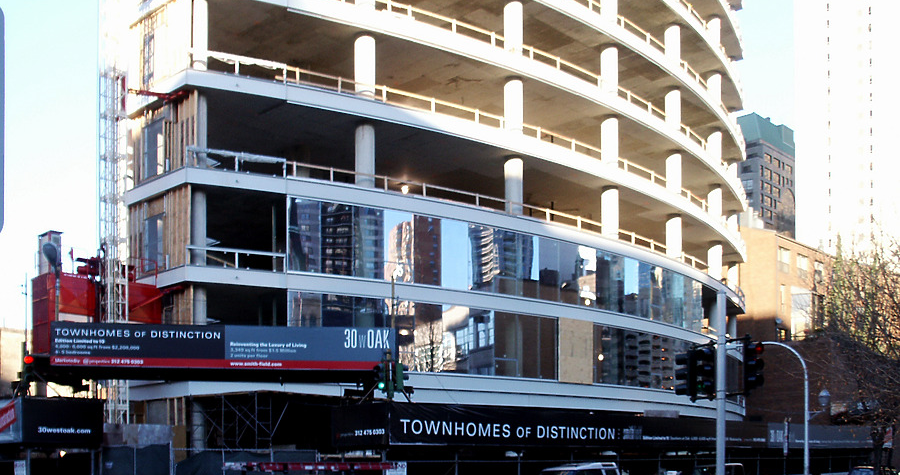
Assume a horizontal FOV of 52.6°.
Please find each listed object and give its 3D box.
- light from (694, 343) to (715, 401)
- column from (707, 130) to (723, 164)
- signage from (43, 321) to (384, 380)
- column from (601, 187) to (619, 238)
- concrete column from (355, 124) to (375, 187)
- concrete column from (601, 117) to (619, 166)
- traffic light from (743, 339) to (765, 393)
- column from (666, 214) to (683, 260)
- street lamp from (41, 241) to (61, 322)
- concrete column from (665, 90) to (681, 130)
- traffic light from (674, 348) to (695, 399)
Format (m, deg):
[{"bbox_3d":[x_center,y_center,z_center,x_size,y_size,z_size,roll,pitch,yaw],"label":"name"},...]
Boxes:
[{"bbox_3d":[4.427,2.327,15.800,0.300,0.950,0.340,-4,-6,37],"label":"light"},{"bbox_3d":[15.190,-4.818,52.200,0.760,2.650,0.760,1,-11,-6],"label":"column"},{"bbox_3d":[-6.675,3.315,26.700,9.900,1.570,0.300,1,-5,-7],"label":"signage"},{"bbox_3d":[7.560,-0.921,43.000,0.790,2.950,0.790,0,-9,0],"label":"column"},{"bbox_3d":[-3.222,-2.898,34.700,0.770,2.950,0.770,0,-9,0],"label":"concrete column"},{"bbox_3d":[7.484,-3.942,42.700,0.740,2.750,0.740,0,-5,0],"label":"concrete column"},{"bbox_3d":[4.969,2.104,14.900,0.290,0.860,0.330,12,-18,-42],"label":"traffic light"},{"bbox_3d":[11.792,0.578,47.800,0.740,2.750,0.740,0,-5,0],"label":"column"},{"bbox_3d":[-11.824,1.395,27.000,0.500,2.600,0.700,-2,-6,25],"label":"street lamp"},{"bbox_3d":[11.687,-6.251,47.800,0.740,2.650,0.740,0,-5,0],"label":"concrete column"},{"bbox_3d":[4.094,2.361,15.800,0.400,0.860,0.300,-10,-15,40],"label":"traffic light"}]

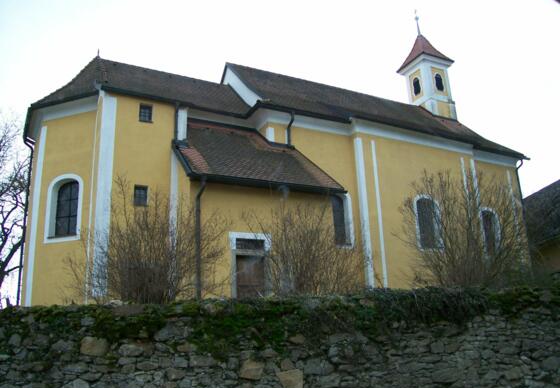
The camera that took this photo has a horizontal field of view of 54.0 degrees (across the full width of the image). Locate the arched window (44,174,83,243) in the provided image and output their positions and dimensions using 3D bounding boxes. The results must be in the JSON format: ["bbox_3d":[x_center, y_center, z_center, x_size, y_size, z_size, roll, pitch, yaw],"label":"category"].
[{"bbox_3d":[-7.087,0.458,18.193,1.382,2.320,0.220,-7,-17,15],"label":"arched window"}]

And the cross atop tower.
[{"bbox_3d":[8.050,-9.923,31.888,0.360,1.774,0.120,7,-18,-29],"label":"cross atop tower"}]

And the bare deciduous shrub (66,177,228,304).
[{"bbox_3d":[-3.175,1.236,13.165,3.694,3.135,3.324,7,-18,-29],"label":"bare deciduous shrub"}]

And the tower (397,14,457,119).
[{"bbox_3d":[8.230,-7.167,31.134,2.200,7.064,2.200,7,-18,-29],"label":"tower"}]

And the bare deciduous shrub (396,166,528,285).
[{"bbox_3d":[5.510,1.155,16.465,3.705,3.632,3.334,7,-18,-29],"label":"bare deciduous shrub"}]

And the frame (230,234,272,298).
[{"bbox_3d":[-0.897,2.500,17.542,1.505,2.500,0.220,7,-18,-29],"label":"frame"}]

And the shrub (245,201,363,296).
[{"bbox_3d":[0.612,1.527,14.165,2.894,2.577,2.605,7,-18,-29],"label":"shrub"}]

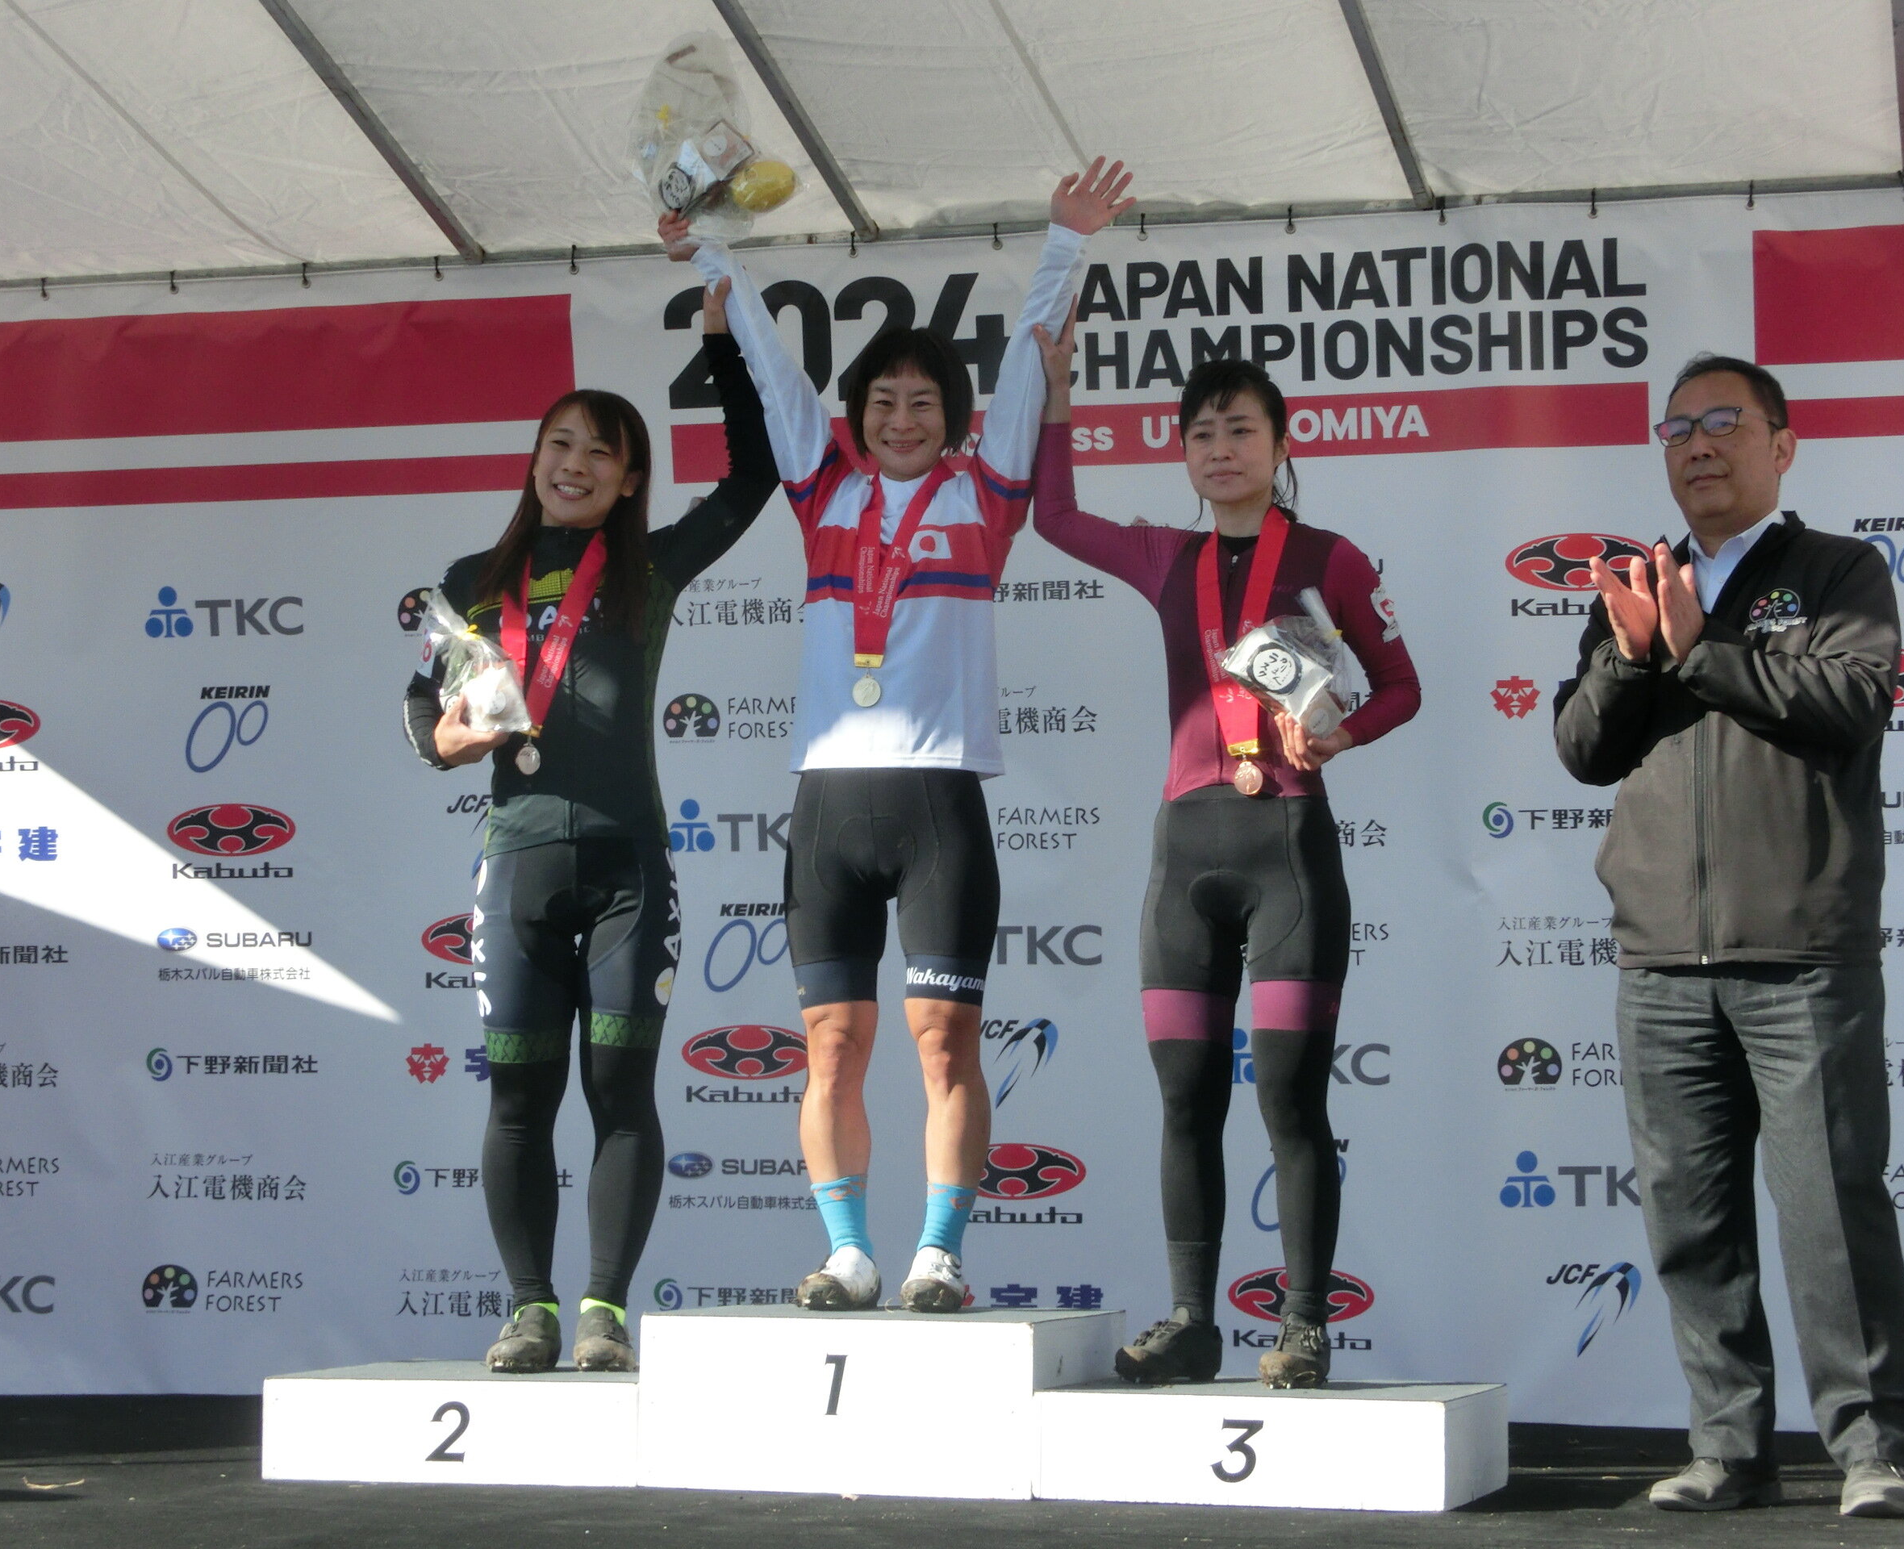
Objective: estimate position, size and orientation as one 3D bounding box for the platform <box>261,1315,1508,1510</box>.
[{"bbox_3d":[-0.097,0.955,6.220,1.815,0.254,0.570,-1,-6,16],"label":"platform"}]

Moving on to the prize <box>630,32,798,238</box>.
[{"bbox_3d":[-0.383,-1.029,6.535,0.265,0.325,0.200,0,-6,8],"label":"prize"}]

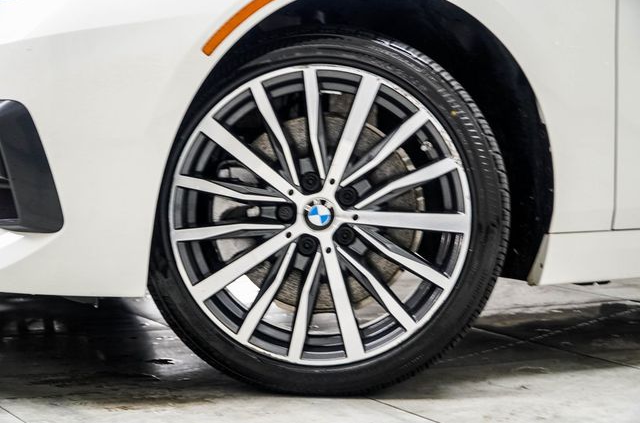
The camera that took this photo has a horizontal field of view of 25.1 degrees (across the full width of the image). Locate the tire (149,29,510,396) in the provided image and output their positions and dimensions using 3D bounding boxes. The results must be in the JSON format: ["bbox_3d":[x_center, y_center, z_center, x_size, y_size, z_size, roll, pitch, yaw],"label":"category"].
[{"bbox_3d":[0.002,-0.003,2.477,0.640,0.635,0.226,0,5,1],"label":"tire"}]

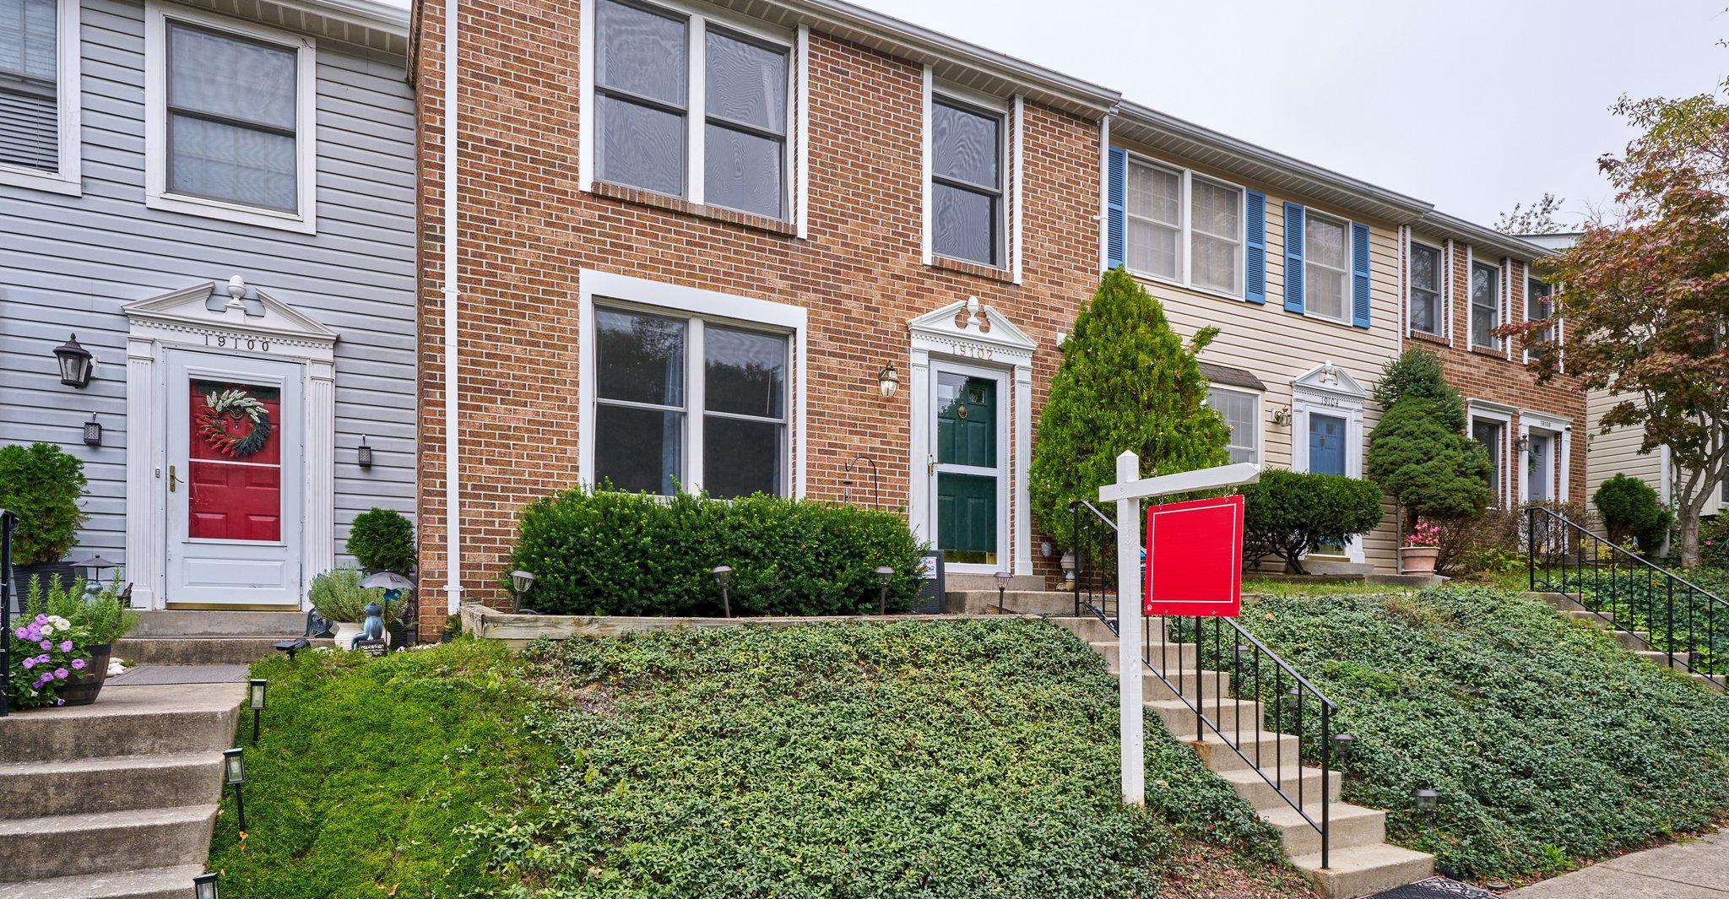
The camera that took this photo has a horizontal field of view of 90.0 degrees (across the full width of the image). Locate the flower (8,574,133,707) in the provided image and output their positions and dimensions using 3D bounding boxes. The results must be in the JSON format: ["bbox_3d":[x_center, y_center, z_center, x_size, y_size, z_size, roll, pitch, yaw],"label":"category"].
[{"bbox_3d":[-3.445,0.830,3.750,0.440,0.570,0.430,3,-6,-25],"label":"flower"}]

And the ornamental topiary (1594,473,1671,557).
[{"bbox_3d":[12.350,1.070,13.900,0.980,1.400,0.980,3,-6,-25],"label":"ornamental topiary"}]

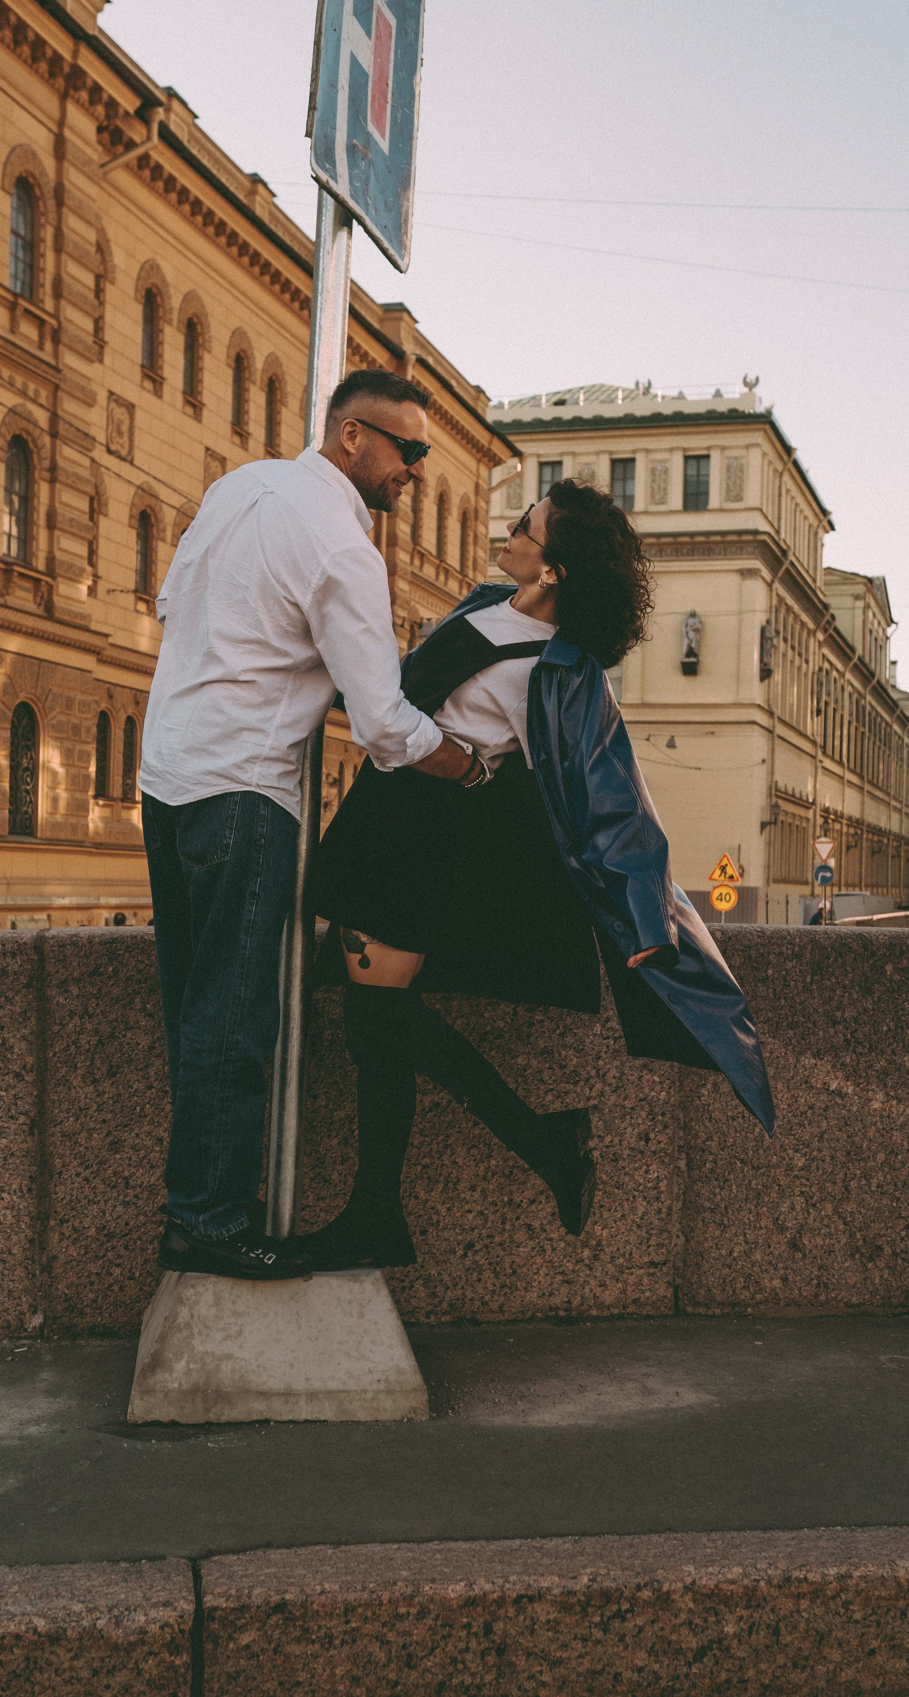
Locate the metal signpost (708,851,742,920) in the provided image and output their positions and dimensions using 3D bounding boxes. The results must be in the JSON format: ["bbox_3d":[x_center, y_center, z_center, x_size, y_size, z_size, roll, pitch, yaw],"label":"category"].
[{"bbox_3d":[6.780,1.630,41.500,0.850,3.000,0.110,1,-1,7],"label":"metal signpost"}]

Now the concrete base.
[{"bbox_3d":[-0.360,0.948,3.360,0.560,0.257,0.555,2,-1,-8],"label":"concrete base"}]

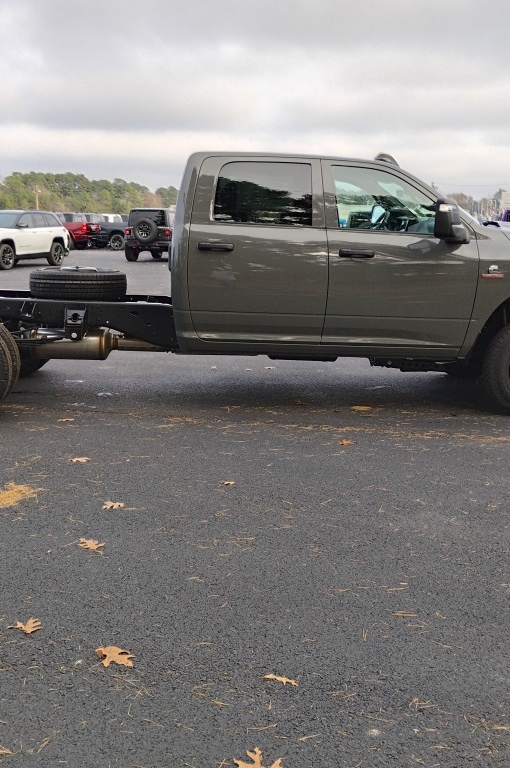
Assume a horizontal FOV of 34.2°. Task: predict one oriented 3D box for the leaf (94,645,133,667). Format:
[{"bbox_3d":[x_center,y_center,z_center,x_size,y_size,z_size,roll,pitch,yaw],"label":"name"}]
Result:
[{"bbox_3d":[-0.474,0.918,2.795,0.135,0.025,0.105,-1,11,-6],"label":"leaf"}]

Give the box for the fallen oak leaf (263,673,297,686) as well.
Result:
[{"bbox_3d":[0.082,0.950,2.657,0.117,0.025,0.045,6,12,26],"label":"fallen oak leaf"}]

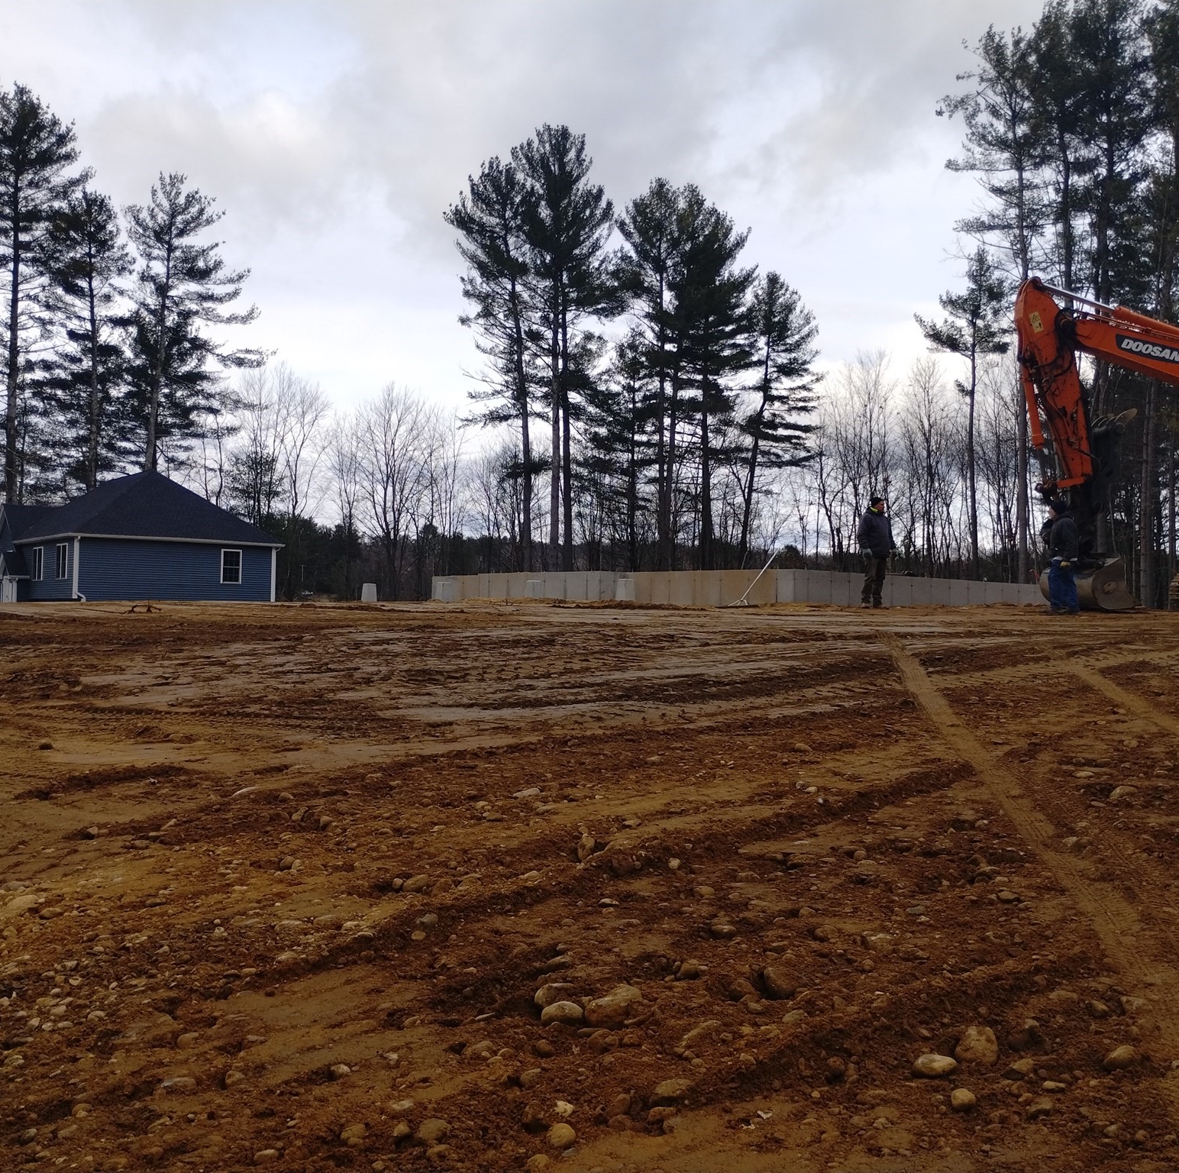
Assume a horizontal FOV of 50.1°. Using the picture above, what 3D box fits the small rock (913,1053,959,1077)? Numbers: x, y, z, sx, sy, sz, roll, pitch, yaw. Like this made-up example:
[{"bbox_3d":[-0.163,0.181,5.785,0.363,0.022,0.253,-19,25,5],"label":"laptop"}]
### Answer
[{"bbox_3d":[0.998,1.384,3.643,0.129,0.059,0.090,1,-2,16],"label":"small rock"}]

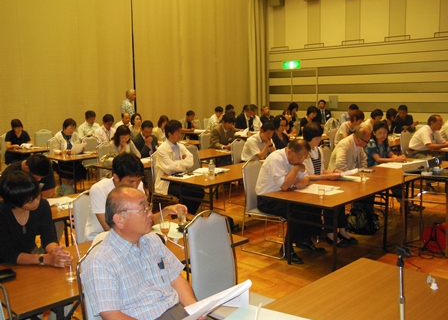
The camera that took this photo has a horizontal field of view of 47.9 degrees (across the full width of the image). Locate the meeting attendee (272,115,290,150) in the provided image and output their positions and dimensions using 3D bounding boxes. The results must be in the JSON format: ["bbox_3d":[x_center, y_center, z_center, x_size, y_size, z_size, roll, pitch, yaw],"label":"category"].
[{"bbox_3d":[0.951,-0.031,7.593,0.480,1.260,0.720,-8,10,-39],"label":"meeting attendee"}]

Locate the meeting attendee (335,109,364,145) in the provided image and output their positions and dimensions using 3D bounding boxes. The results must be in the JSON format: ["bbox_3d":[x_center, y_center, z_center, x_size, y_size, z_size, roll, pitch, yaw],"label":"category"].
[{"bbox_3d":[2.224,-0.185,8.600,0.760,1.240,0.500,7,11,44],"label":"meeting attendee"}]

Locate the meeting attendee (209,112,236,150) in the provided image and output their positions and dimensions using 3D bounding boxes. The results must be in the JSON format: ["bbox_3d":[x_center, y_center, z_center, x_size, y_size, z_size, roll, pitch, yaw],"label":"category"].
[{"bbox_3d":[0.065,-0.146,8.638,0.780,1.240,0.500,6,11,43],"label":"meeting attendee"}]

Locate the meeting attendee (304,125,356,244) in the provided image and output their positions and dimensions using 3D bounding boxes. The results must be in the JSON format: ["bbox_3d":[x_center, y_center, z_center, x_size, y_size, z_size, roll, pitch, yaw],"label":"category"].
[{"bbox_3d":[1.127,0.245,5.602,0.741,1.311,0.487,7,11,44],"label":"meeting attendee"}]

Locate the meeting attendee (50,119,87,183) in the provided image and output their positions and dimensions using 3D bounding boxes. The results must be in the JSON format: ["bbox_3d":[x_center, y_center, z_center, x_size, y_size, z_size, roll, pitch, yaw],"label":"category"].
[{"bbox_3d":[-2.578,-0.076,8.423,0.800,1.230,0.520,7,11,44],"label":"meeting attendee"}]

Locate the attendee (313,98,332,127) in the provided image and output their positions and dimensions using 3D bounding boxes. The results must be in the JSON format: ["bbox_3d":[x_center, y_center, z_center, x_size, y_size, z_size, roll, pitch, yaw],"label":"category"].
[{"bbox_3d":[2.541,-0.816,12.956,0.520,1.320,0.750,-2,8,-11],"label":"attendee"}]

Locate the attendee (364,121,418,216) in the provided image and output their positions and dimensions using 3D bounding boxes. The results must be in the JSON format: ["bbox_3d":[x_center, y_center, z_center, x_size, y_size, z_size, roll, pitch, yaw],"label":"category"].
[{"bbox_3d":[2.153,0.103,6.601,0.750,1.220,0.500,6,11,43],"label":"attendee"}]

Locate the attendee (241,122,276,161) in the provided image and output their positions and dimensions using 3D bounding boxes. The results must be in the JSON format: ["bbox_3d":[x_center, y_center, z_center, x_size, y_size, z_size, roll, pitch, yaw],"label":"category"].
[{"bbox_3d":[0.574,0.111,6.954,0.780,1.170,0.500,6,11,43],"label":"attendee"}]

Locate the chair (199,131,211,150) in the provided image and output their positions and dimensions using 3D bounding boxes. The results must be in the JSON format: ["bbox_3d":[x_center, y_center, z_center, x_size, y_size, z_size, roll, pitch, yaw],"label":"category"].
[{"bbox_3d":[-0.116,-0.031,8.874,0.540,0.940,0.440,7,11,44],"label":"chair"}]

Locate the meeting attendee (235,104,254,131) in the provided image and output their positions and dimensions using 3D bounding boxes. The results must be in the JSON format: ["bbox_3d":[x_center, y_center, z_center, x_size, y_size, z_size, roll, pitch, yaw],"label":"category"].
[{"bbox_3d":[0.563,-0.647,12.092,0.780,1.280,0.520,7,11,44],"label":"meeting attendee"}]

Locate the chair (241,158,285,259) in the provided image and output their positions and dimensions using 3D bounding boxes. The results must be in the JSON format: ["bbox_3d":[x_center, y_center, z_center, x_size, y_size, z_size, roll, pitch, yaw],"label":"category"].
[{"bbox_3d":[0.518,0.466,5.201,0.560,0.950,0.450,6,11,43],"label":"chair"}]

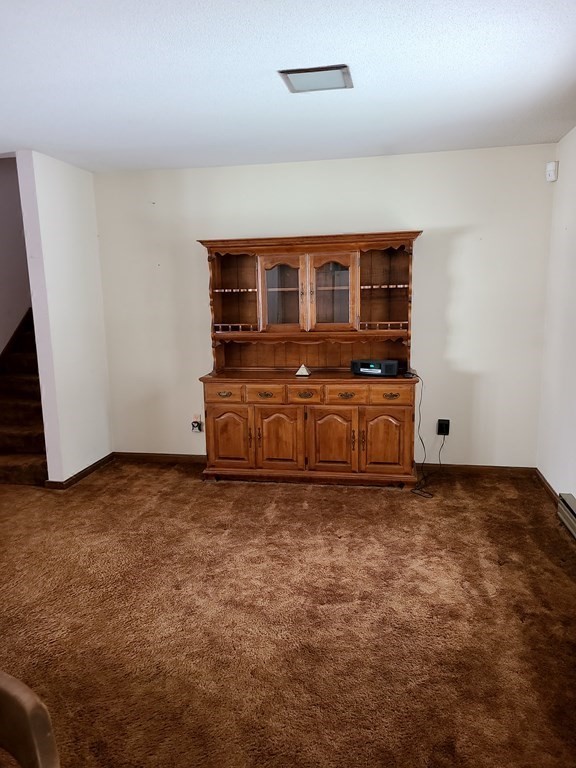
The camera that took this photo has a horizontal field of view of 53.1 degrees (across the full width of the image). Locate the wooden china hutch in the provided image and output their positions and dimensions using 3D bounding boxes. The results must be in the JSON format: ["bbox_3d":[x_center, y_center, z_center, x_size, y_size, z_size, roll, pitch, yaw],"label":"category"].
[{"bbox_3d":[0.169,-0.189,4.514,1.688,1.865,0.446,1,10,11],"label":"wooden china hutch"}]

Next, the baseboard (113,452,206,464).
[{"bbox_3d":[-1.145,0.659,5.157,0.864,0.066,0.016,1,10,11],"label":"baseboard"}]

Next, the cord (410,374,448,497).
[{"bbox_3d":[1.074,0.347,4.364,0.337,0.840,0.611,1,10,11],"label":"cord"}]

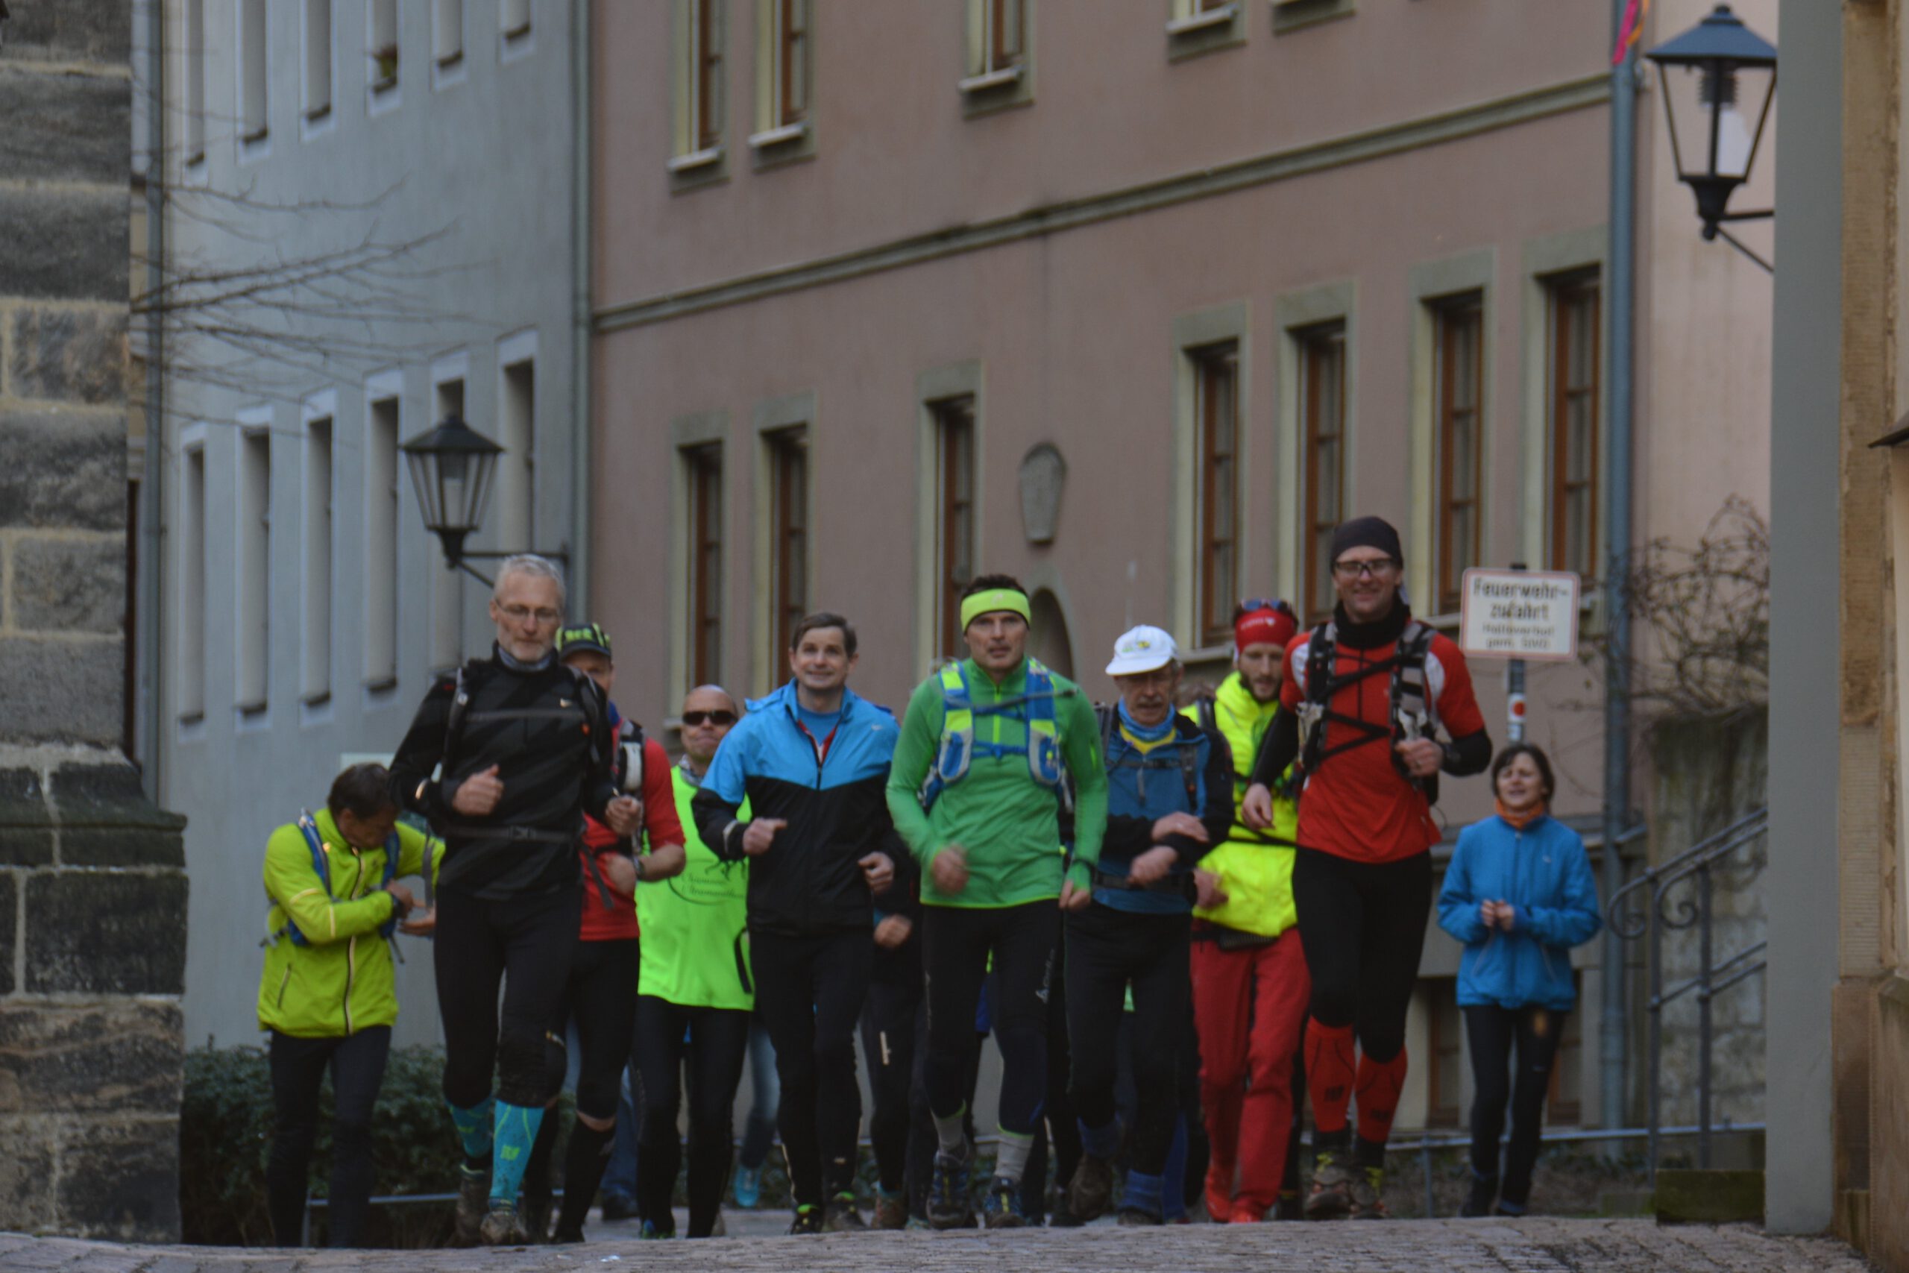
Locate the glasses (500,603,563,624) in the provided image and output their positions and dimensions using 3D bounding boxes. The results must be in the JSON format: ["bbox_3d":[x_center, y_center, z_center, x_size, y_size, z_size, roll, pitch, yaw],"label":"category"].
[{"bbox_3d":[-1.058,-0.067,28.700,0.140,0.044,0.140,1,10,-11],"label":"glasses"}]

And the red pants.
[{"bbox_3d":[0.803,1.129,31.200,0.380,0.870,0.360,0,-3,3],"label":"red pants"}]

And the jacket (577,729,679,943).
[{"bbox_3d":[-1.003,0.529,32.300,0.500,0.640,0.310,0,-3,1],"label":"jacket"}]

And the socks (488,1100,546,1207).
[{"bbox_3d":[-1.096,1.288,28.700,0.130,0.275,0.130,8,4,0],"label":"socks"}]

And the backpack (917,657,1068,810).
[{"bbox_3d":[0.101,0.246,29.500,0.375,0.400,0.280,0,-3,0],"label":"backpack"}]

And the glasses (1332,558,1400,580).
[{"bbox_3d":[1.014,-0.165,28.300,0.150,0.048,0.140,0,-3,0],"label":"glasses"}]

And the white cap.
[{"bbox_3d":[0.507,0.038,31.200,0.175,0.130,0.260,-1,5,18],"label":"white cap"}]

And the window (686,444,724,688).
[{"bbox_3d":[-1.446,-0.341,70.162,0.120,1.662,0.842,2,-4,-21],"label":"window"}]

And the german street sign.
[{"bbox_3d":[2.677,-0.106,54.500,0.565,0.405,0.030,3,-3,3],"label":"german street sign"}]

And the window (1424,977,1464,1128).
[{"bbox_3d":[2.536,2.135,59.200,0.120,0.770,0.680,1,-3,-21],"label":"window"}]

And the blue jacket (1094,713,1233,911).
[{"bbox_3d":[0.532,0.464,30.500,0.460,0.570,0.350,0,-3,9],"label":"blue jacket"}]

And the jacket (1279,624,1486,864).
[{"bbox_3d":[1.084,0.272,29.400,0.530,0.620,0.320,0,-3,9],"label":"jacket"}]

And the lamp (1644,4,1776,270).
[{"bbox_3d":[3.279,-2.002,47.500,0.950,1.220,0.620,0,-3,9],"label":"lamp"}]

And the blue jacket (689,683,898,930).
[{"bbox_3d":[-0.417,0.474,31.400,0.580,0.700,0.370,1,-3,-8],"label":"blue jacket"}]

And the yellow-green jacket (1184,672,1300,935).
[{"bbox_3d":[0.803,0.459,31.200,0.550,0.730,0.360,0,-3,3],"label":"yellow-green jacket"}]

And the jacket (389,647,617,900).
[{"bbox_3d":[-1.118,0.341,28.800,0.570,0.650,0.340,1,-3,-5],"label":"jacket"}]

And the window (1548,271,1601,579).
[{"bbox_3d":[3.192,-1.023,58.195,0.120,1.658,0.864,2,-4,-21],"label":"window"}]

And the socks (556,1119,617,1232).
[{"bbox_3d":[-1.011,1.488,31.700,0.125,0.315,0.130,13,3,0],"label":"socks"}]

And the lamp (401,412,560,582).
[{"bbox_3d":[-2.942,-0.763,72.302,1.020,1.220,0.640,2,-4,-21],"label":"lamp"}]

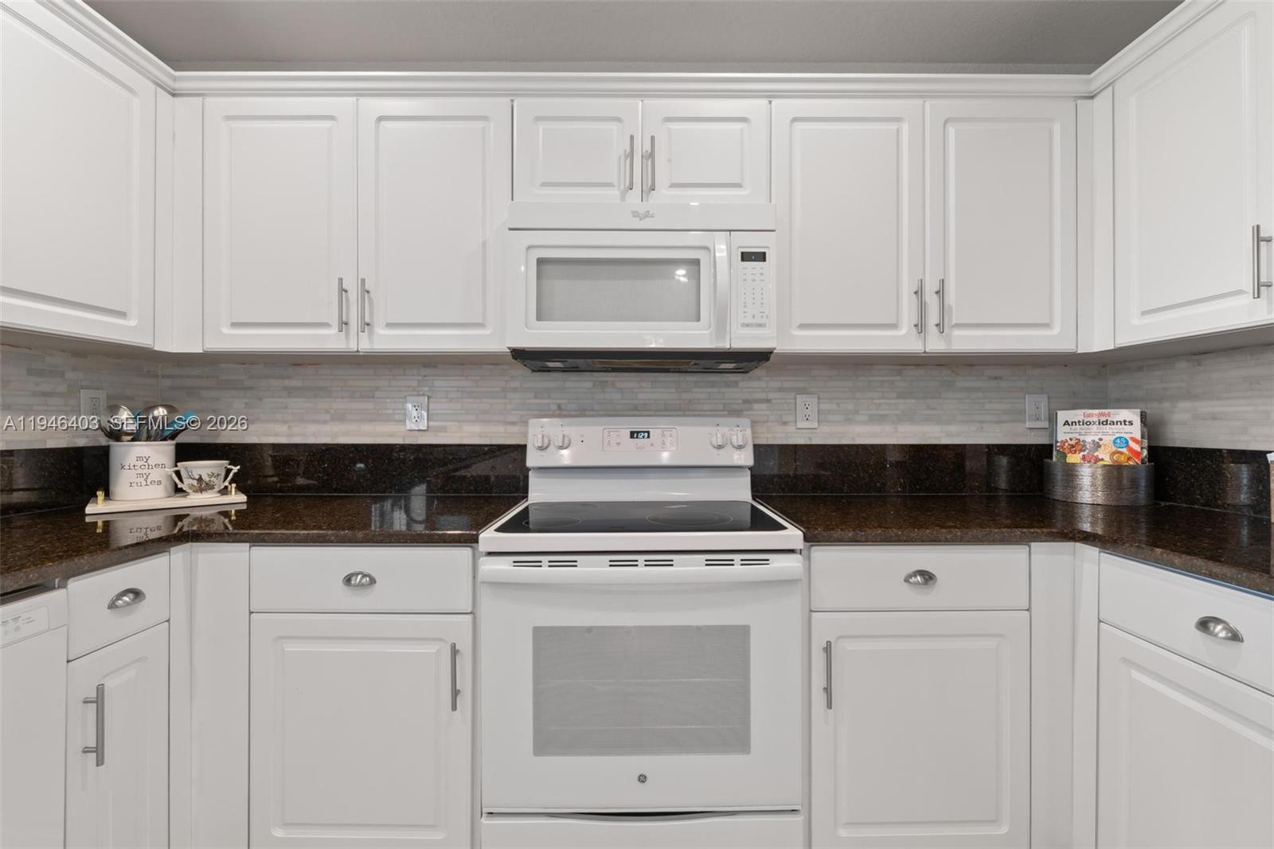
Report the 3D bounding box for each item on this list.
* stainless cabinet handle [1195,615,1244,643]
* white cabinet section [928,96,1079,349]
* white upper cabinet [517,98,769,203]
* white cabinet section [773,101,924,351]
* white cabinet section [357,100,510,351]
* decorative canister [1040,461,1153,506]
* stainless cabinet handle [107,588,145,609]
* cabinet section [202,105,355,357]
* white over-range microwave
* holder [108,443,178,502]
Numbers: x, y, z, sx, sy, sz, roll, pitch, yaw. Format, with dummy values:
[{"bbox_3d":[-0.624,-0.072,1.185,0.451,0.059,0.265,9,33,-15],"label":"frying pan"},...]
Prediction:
[{"bbox_3d":[1.040,0.365,0.960,0.025,0.030,0.082,0,0,0],"label":"stainless cabinet handle"},{"bbox_3d":[1.075,-0.585,1.733,0.449,0.747,0.330,0,0,0],"label":"white cabinet section"},{"bbox_3d":[0.013,-0.806,1.722,0.760,0.315,0.340,0,0,0],"label":"white upper cabinet"},{"bbox_3d":[0.622,-0.584,1.730,0.454,0.745,0.330,0,0,0],"label":"white cabinet section"},{"bbox_3d":[-0.594,-0.583,1.720,0.454,0.745,0.330,0,0,0],"label":"white cabinet section"},{"bbox_3d":[1.500,0.187,1.735,0.265,0.125,0.260,0,0,41],"label":"decorative canister"},{"bbox_3d":[-1.059,0.363,1.115,0.025,0.030,0.083,0,0,0],"label":"stainless cabinet handle"},{"bbox_3d":[-1.045,-0.583,1.717,0.451,0.744,0.330,0,0,0],"label":"cabinet section"},{"bbox_3d":[0.014,-0.405,1.690,0.760,0.430,0.400,0,0,0],"label":"white over-range microwave"},{"bbox_3d":[-1.575,0.146,1.695,0.155,0.172,0.155,0,0,-42],"label":"holder"}]

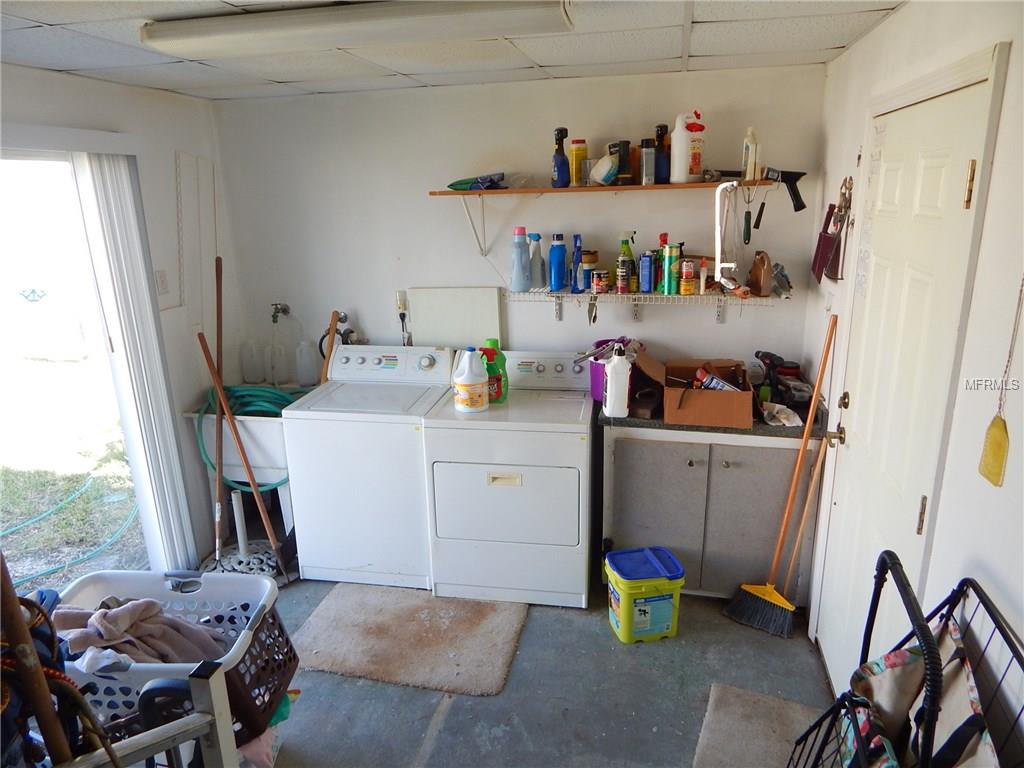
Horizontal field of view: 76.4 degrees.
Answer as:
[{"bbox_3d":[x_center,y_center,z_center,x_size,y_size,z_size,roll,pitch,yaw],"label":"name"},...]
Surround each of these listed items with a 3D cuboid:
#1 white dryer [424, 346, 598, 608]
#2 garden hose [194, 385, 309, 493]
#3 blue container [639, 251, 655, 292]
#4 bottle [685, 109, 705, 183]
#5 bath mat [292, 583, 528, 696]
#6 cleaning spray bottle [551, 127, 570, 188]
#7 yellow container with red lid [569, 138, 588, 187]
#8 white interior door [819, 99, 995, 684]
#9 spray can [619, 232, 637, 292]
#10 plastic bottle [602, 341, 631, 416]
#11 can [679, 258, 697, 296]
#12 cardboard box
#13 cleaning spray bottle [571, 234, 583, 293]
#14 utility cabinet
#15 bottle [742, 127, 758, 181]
[{"bbox_3d":[0.027,0.425,3.274,0.737,1.090,0.670,1,15,9],"label":"white dryer"},{"bbox_3d":[-1.334,0.271,3.436,0.510,0.420,0.500,2,15,11],"label":"garden hose"},{"bbox_3d":[0.634,-0.529,3.062,0.058,0.190,0.060,5,17,22],"label":"blue container"},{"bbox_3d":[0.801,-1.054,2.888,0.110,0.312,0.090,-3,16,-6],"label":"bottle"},{"bbox_3d":[-0.460,1.101,2.875,0.975,0.015,0.640,2,15,11],"label":"bath mat"},{"bbox_3d":[0.225,-1.042,3.006,0.080,0.267,0.060,-12,18,-33],"label":"cleaning spray bottle"},{"bbox_3d":[0.314,-1.039,3.062,0.083,0.211,0.083,2,16,11],"label":"yellow container with red lid"},{"bbox_3d":[1.215,0.201,2.123,0.045,2.045,0.808,2,15,11],"label":"white interior door"},{"bbox_3d":[0.548,-0.584,3.088,0.095,0.280,0.070,5,17,20],"label":"spray can"},{"bbox_3d":[0.460,-0.025,2.863,0.100,0.328,0.115,-1,16,1],"label":"plastic bottle"},{"bbox_3d":[0.816,-0.493,3.021,0.065,0.168,0.065,-1,15,0],"label":"can"},{"bbox_3d":[0.859,0.044,2.868,0.350,0.176,0.360,2,17,12],"label":"cardboard box"},{"bbox_3d":[0.303,-0.545,2.969,0.060,0.262,0.095,2,15,11],"label":"cleaning spray bottle"},{"bbox_3d":[0.931,0.542,3.161,0.896,0.855,0.600,3,15,15],"label":"utility cabinet"},{"bbox_3d":[1.044,-1.005,2.844,0.060,0.224,0.080,0,16,3],"label":"bottle"}]

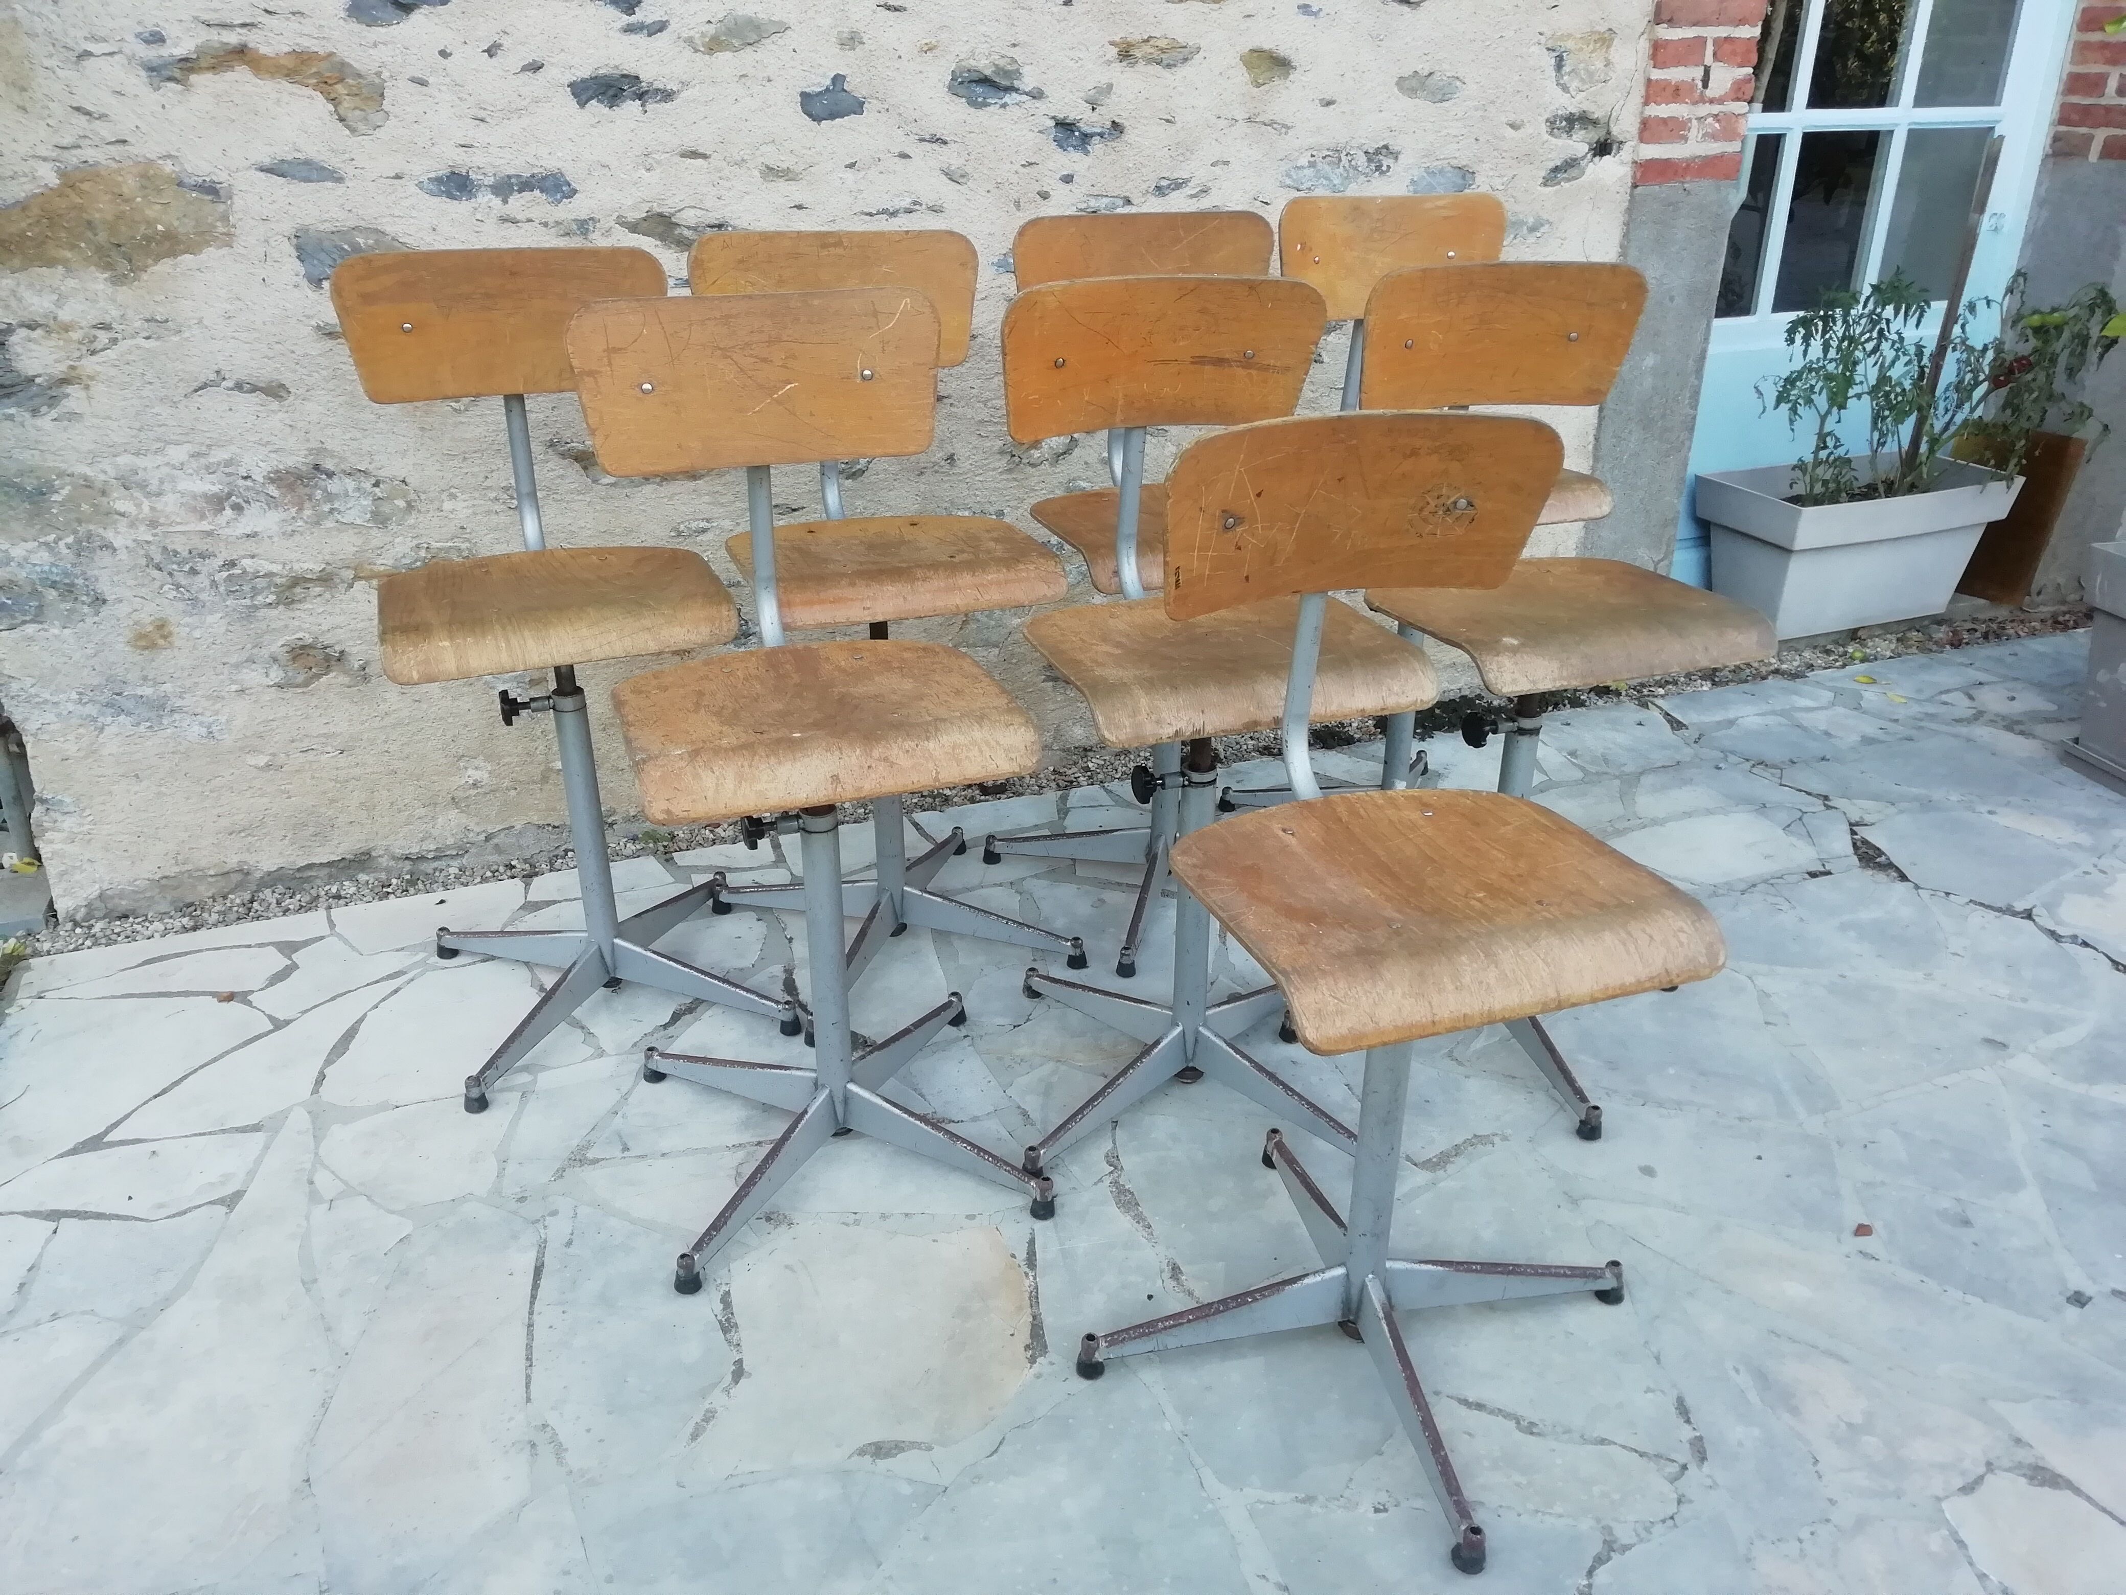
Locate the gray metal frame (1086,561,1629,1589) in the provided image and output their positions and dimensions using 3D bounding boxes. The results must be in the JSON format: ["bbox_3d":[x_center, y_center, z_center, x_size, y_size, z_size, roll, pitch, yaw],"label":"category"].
[{"bbox_3d":[0.309,0.195,1.500,0.577,0.821,0.577,-7,26,-15],"label":"gray metal frame"}]

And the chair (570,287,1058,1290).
[{"bbox_3d":[-0.277,-0.020,1.763,0.448,0.982,0.448,-8,27,-16],"label":"chair"}]

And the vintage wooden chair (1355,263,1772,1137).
[{"bbox_3d":[0.592,-0.142,2.023,0.577,0.980,0.577,-7,26,-15],"label":"vintage wooden chair"}]

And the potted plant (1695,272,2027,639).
[{"bbox_3d":[1.774,-0.765,3.527,0.662,0.758,0.331,-10,27,-21],"label":"potted plant"}]

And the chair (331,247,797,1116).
[{"bbox_3d":[-0.641,-0.170,2.064,0.477,0.993,0.477,-9,27,-18],"label":"chair"}]

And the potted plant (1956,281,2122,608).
[{"bbox_3d":[2.161,-0.791,3.577,0.346,0.763,0.302,-10,27,-21],"label":"potted plant"}]

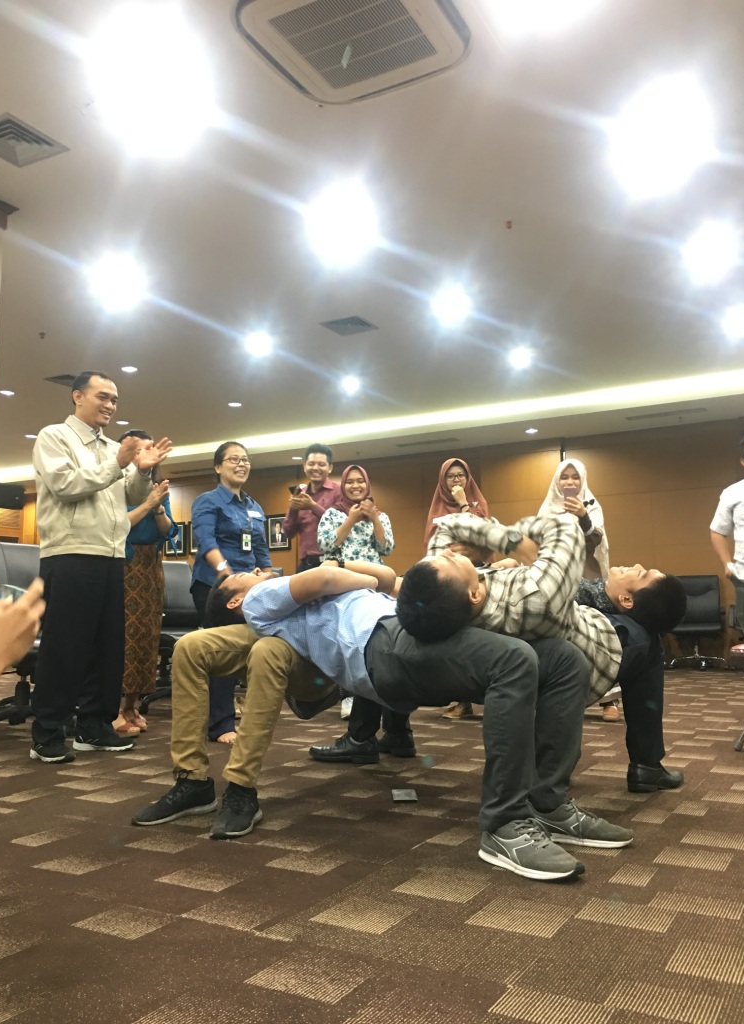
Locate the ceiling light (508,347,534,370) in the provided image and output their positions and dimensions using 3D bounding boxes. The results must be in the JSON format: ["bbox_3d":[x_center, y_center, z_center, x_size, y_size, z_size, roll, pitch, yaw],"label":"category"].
[{"bbox_3d":[1.266,-1.309,7.315,0.170,0.060,0.170,-4,-7,29],"label":"ceiling light"}]

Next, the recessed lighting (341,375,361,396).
[{"bbox_3d":[-0.204,-1.200,8.137,0.170,0.060,0.170,-4,-7,29],"label":"recessed lighting"}]

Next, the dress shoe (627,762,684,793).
[{"bbox_3d":[0.967,0.881,2.917,0.280,0.105,0.100,4,-8,-31],"label":"dress shoe"}]

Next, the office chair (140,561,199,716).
[{"bbox_3d":[-1.321,0.788,5.529,0.640,0.950,0.640,2,-7,-18],"label":"office chair"}]

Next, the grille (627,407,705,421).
[{"bbox_3d":[3.130,-1.040,9.121,0.800,0.030,0.180,-4,-8,29],"label":"grille"}]

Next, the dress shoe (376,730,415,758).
[{"bbox_3d":[0.045,0.968,3.615,0.300,0.115,0.105,-3,-7,18],"label":"dress shoe"}]

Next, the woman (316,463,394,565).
[{"bbox_3d":[-0.093,0.457,5.031,0.460,1.490,0.340,0,-7,-5],"label":"woman"}]

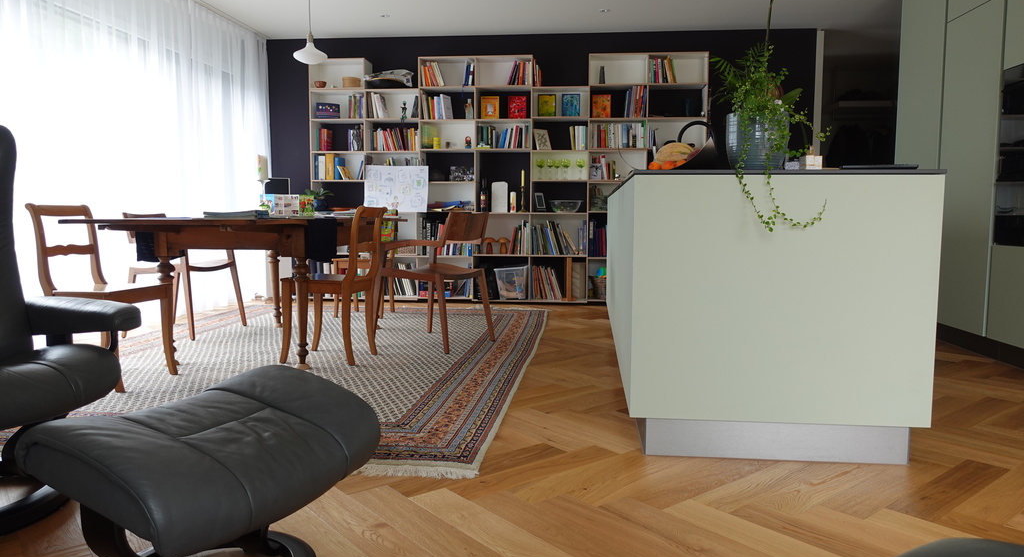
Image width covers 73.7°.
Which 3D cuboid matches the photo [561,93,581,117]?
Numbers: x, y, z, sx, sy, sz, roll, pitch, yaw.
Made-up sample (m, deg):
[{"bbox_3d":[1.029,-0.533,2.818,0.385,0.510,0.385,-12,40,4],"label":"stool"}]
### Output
[{"bbox_3d":[0.542,-1.569,6.261,0.174,0.235,0.028,1,5,6],"label":"photo"}]

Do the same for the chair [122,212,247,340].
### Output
[{"bbox_3d":[-2.208,-0.039,4.582,0.577,0.798,0.616,1,5,8],"label":"chair"}]

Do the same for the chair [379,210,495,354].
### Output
[{"bbox_3d":[-0.472,-0.002,4.221,0.577,0.806,0.600,3,6,31],"label":"chair"}]

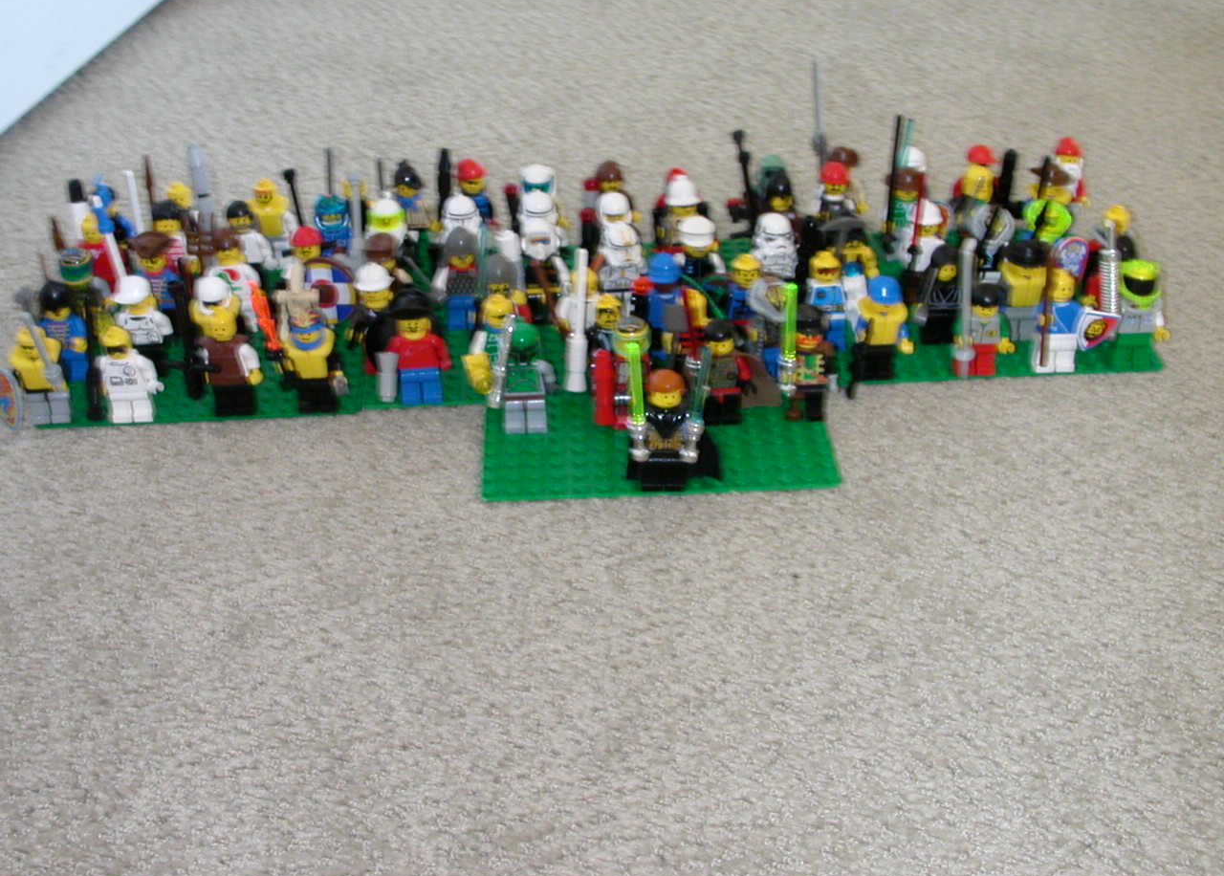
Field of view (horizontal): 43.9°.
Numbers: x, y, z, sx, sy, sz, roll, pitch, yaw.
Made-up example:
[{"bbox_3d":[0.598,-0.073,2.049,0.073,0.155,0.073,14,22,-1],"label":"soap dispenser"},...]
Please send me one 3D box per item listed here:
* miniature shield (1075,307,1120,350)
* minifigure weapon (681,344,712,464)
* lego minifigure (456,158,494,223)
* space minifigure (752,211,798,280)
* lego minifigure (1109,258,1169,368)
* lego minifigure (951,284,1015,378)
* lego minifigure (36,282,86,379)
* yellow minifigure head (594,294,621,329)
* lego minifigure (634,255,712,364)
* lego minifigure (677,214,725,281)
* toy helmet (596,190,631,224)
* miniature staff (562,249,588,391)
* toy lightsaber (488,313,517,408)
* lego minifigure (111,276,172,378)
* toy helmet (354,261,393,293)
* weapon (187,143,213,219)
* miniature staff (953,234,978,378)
[{"bbox_3d":[0.186,-0.043,0.583,0.016,0.018,0.005,11,30,-14],"label":"miniature shield"},{"bbox_3d":[0.029,-0.012,0.521,0.006,0.043,0.006,5,26,-5],"label":"minifigure weapon"},{"bbox_3d":[-0.061,-0.102,0.674,0.025,0.043,0.015,-6,36,-6],"label":"lego minifigure"},{"bbox_3d":[0.069,-0.073,0.639,0.024,0.042,0.015,-8,35,-8],"label":"space minifigure"},{"bbox_3d":[0.206,-0.047,0.592,0.025,0.042,0.016,-2,33,0],"label":"lego minifigure"},{"bbox_3d":[0.143,-0.042,0.585,0.025,0.042,0.015,-3,44,-1],"label":"lego minifigure"},{"bbox_3d":[-0.223,-0.042,0.613,0.024,0.042,0.015,-2,34,0],"label":"lego minifigure"},{"bbox_3d":[-0.002,-0.048,0.574,0.010,0.011,0.010,-4,36,-4],"label":"yellow minifigure head"},{"bbox_3d":[0.023,-0.051,0.608,0.027,0.043,0.017,-2,33,0],"label":"lego minifigure"},{"bbox_3d":[0.036,-0.068,0.623,0.025,0.043,0.015,-3,36,-1],"label":"lego minifigure"},{"bbox_3d":[0.001,-0.096,0.638,0.014,0.014,0.015,-6,36,-5],"label":"toy helmet"},{"bbox_3d":[-0.014,-0.046,0.591,0.008,0.060,0.008,2,24,-3],"label":"miniature staff"},{"bbox_3d":[-0.040,-0.029,0.560,0.006,0.040,0.006,10,29,-8],"label":"toy lightsaber"},{"bbox_3d":[-0.185,-0.044,0.601,0.025,0.043,0.015,-3,35,-1],"label":"lego minifigure"},{"bbox_3d":[-0.093,-0.061,0.587,0.014,0.009,0.017,16,39,23],"label":"toy helmet"},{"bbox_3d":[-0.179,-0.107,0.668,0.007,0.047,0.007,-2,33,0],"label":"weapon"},{"bbox_3d":[0.133,-0.048,0.570,0.009,0.062,0.009,-6,36,1],"label":"miniature staff"}]

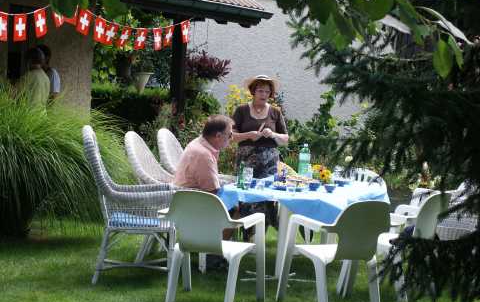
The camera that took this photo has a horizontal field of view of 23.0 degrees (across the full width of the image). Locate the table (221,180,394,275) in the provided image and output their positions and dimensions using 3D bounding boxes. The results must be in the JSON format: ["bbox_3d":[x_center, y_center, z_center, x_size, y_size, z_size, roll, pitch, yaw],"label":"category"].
[{"bbox_3d":[0.467,0.643,9.458,1.290,0.730,1.290,3,5,0],"label":"table"}]

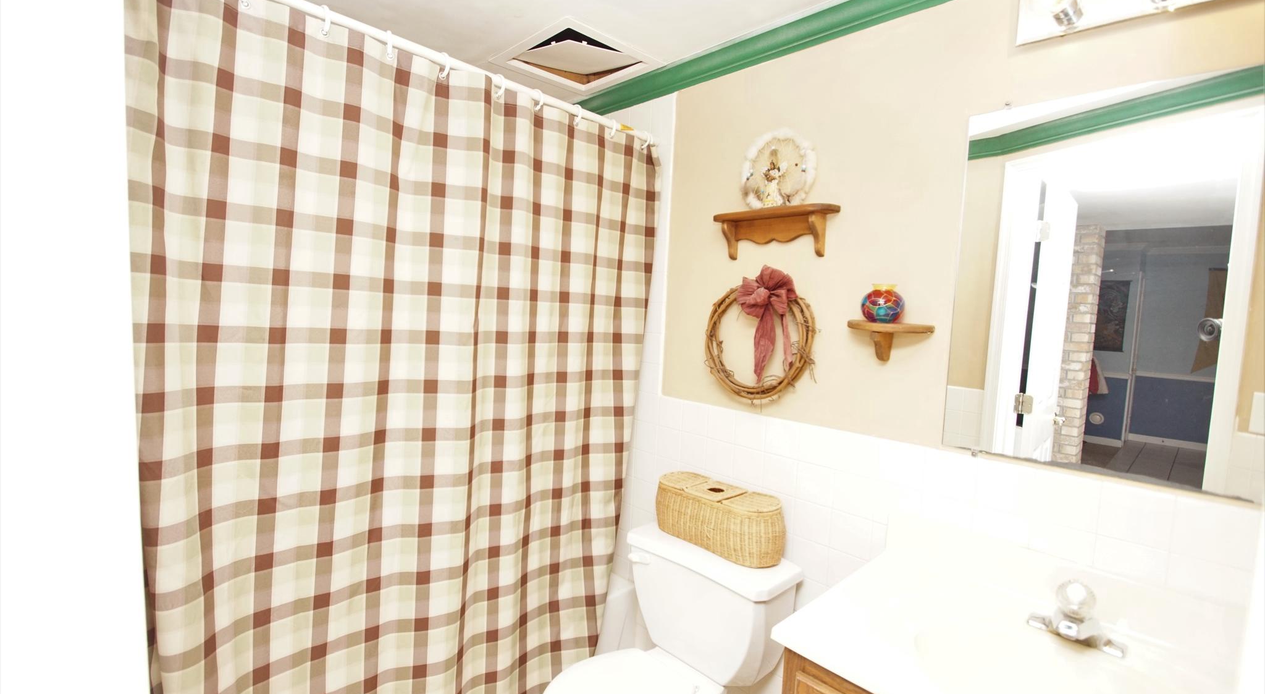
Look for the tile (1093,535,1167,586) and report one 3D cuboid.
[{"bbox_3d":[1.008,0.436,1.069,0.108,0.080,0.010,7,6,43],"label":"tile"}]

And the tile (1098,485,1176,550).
[{"bbox_3d":[1.012,0.339,1.062,0.108,0.111,0.010,7,6,43],"label":"tile"}]

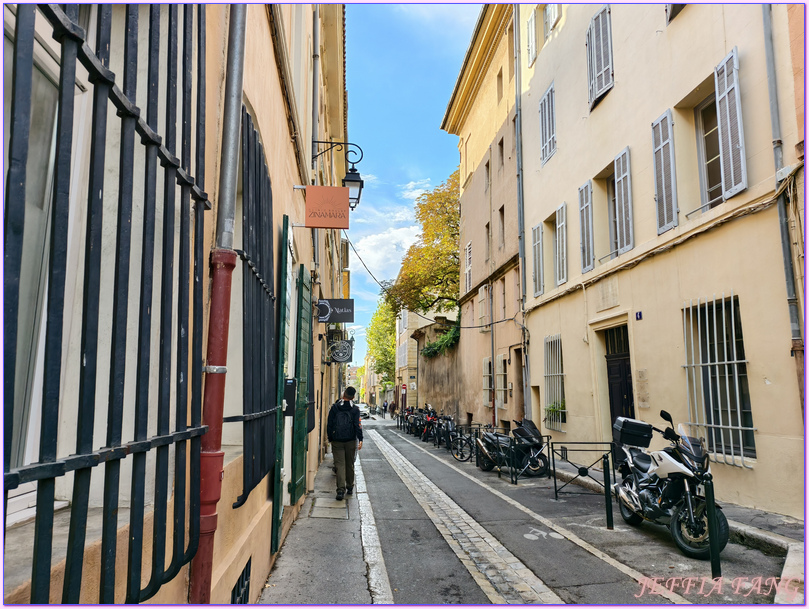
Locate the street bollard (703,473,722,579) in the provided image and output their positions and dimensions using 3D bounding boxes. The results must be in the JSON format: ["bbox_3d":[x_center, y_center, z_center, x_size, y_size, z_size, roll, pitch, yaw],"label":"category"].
[{"bbox_3d":[2.772,1.992,4.864,0.085,0.910,0.085,1,-9,-6],"label":"street bollard"}]

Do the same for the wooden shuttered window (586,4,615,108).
[{"bbox_3d":[4.488,-5.675,12.375,0.150,2.070,1.170,1,-9,-6],"label":"wooden shuttered window"}]

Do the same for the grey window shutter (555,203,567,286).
[{"bbox_3d":[4.595,-1.738,15.673,0.055,2.370,0.630,2,-10,-5],"label":"grey window shutter"}]

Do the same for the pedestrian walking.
[{"bbox_3d":[-0.931,2.194,8.599,0.560,1.732,0.500,1,-9,-6],"label":"pedestrian walking"}]

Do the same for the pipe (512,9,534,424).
[{"bbox_3d":[3.855,-3.466,17.670,0.160,14.600,0.200,1,-9,-6],"label":"pipe"}]

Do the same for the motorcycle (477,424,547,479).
[{"bbox_3d":[2.386,3.164,12.206,2.100,1.280,0.780,-9,-13,44],"label":"motorcycle"}]

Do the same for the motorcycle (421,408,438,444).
[{"bbox_3d":[1.205,5.128,22.675,0.800,1.220,2.050,-4,-11,27],"label":"motorcycle"}]

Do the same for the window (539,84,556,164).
[{"bbox_3d":[4.170,-5.199,15.656,0.100,2.070,1.100,1,-9,-6],"label":"window"}]

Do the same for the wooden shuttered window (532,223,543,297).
[{"bbox_3d":[4.008,-1.323,16.171,0.080,2.130,0.660,1,-9,-6],"label":"wooden shuttered window"}]

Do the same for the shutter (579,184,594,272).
[{"bbox_3d":[4.231,-1.783,12.492,0.060,2.100,0.550,2,-10,-6],"label":"shutter"}]

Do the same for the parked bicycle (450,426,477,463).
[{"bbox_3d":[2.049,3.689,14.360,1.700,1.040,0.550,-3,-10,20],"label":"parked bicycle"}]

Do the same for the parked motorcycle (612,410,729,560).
[{"bbox_3d":[2.982,2.025,6.299,0.820,1.400,2.220,1,-9,0],"label":"parked motorcycle"}]

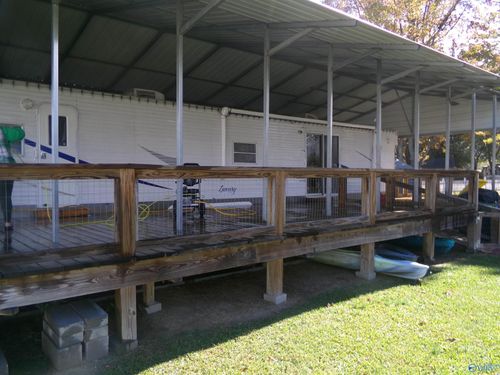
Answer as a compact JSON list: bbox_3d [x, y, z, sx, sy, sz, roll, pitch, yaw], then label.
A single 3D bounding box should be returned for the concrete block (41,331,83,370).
[{"bbox_3d":[-1.654,1.435,3.573,0.197,0.197,0.400,-1,2,-42],"label":"concrete block"}]

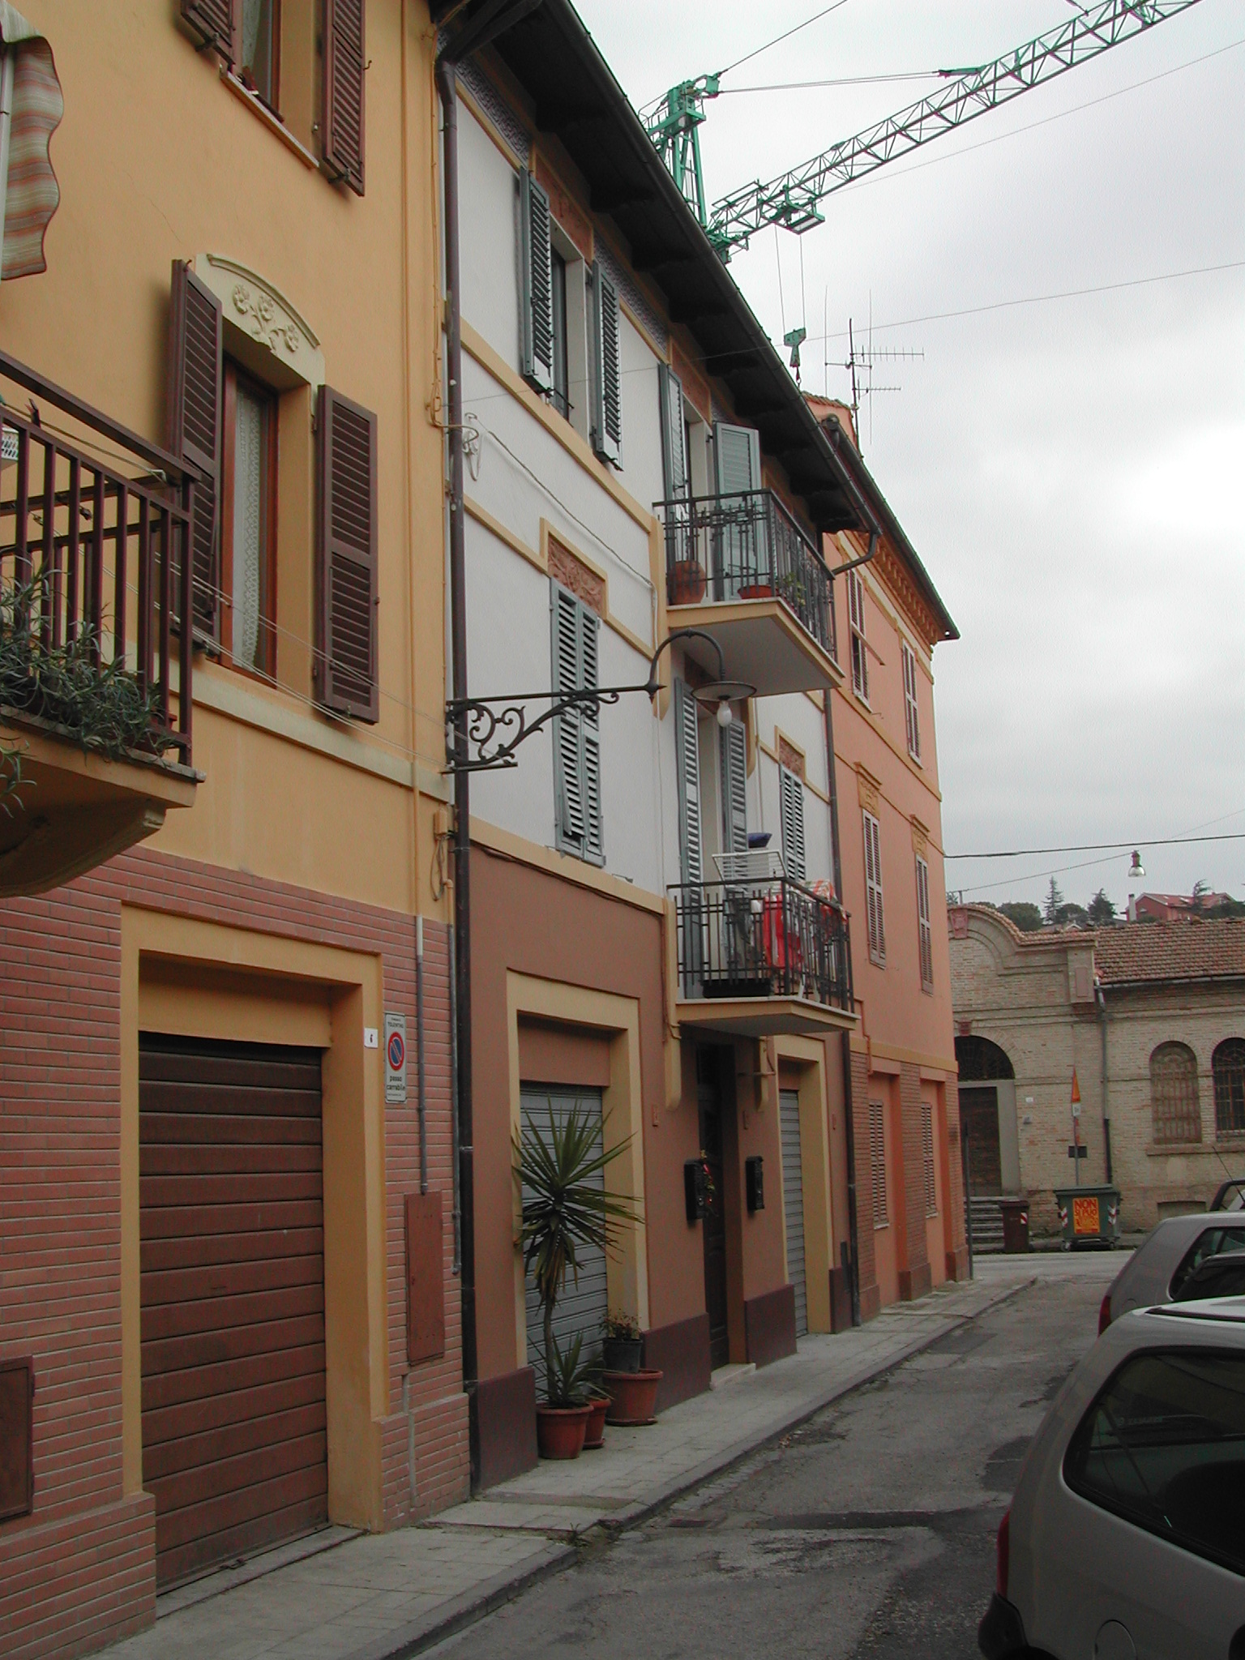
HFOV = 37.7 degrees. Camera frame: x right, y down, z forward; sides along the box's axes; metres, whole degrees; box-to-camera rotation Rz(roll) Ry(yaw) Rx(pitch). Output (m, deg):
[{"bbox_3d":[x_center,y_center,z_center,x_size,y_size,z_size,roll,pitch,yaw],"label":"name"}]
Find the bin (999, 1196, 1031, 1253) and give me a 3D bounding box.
[{"bbox_3d":[7.452,7.489,34.500,0.540,1.030,0.640,-6,-11,22],"label":"bin"}]

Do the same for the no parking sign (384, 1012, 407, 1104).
[{"bbox_3d":[-1.178,1.192,9.508,0.015,0.455,0.250,-5,-11,19],"label":"no parking sign"}]

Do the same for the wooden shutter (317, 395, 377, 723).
[{"bbox_3d":[-1.405,-1.402,9.335,0.045,1.680,0.440,-7,-12,28],"label":"wooden shutter"}]

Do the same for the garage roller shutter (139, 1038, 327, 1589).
[{"bbox_3d":[-1.832,2.106,8.193,0.070,2.280,1.850,-5,-11,19],"label":"garage roller shutter"}]

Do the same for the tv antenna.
[{"bbox_3d":[3.824,-6.639,27.000,1.330,2.170,0.400,-1,-10,-4],"label":"tv antenna"}]

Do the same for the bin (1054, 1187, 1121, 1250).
[{"bbox_3d":[8.890,7.409,34.700,1.230,1.200,0.820,-6,-11,23],"label":"bin"}]

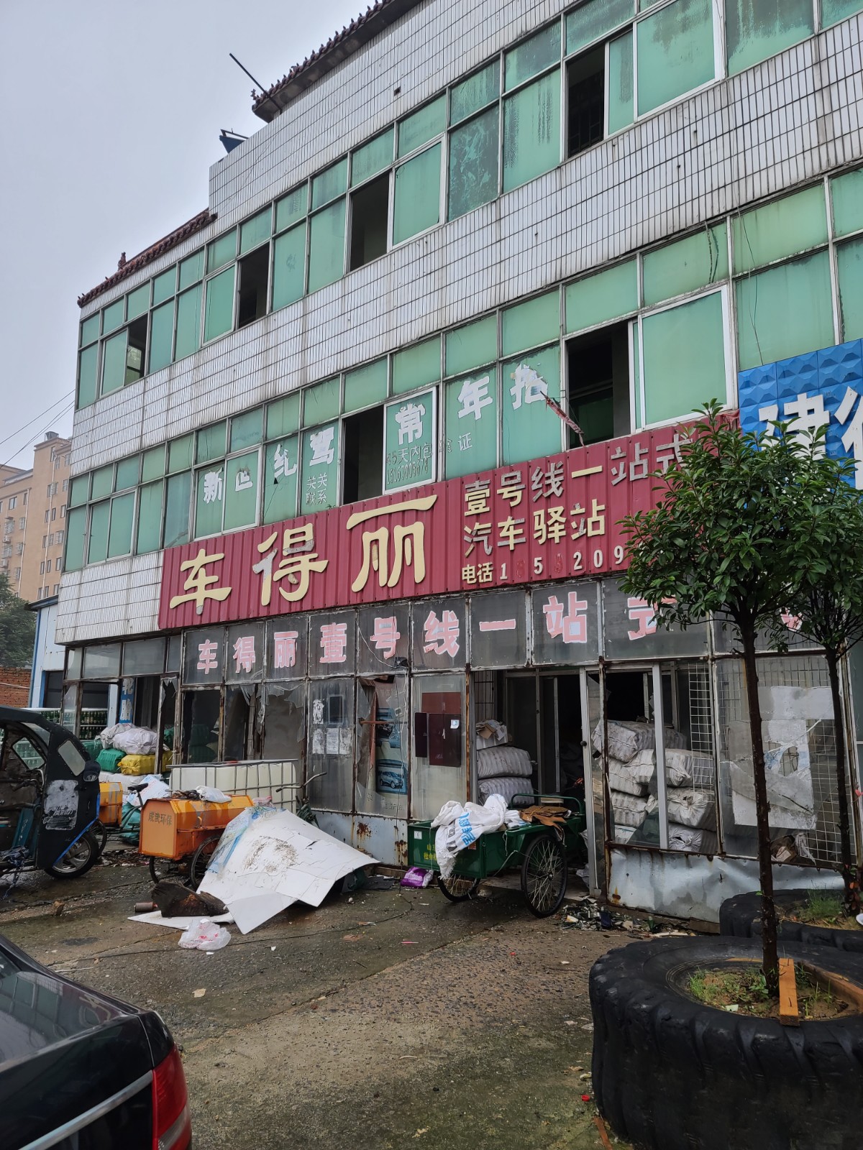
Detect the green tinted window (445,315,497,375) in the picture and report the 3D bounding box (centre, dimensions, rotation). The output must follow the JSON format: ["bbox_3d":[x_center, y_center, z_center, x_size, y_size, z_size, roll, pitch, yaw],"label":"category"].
[{"bbox_3d":[0.434,-2.444,8.894,0.712,0.477,0.080,-8,-14,41],"label":"green tinted window"}]

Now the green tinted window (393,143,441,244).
[{"bbox_3d":[-0.194,-4.838,10.559,0.825,1.038,0.080,-8,-13,41],"label":"green tinted window"}]

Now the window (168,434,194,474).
[{"bbox_3d":[-3.780,-1.824,12.603,0.693,0.474,0.090,-9,-13,40],"label":"window"}]

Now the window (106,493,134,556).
[{"bbox_3d":[-5.464,-0.871,14.613,0.798,1.046,0.080,-8,-13,41],"label":"window"}]

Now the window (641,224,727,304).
[{"bbox_3d":[2.238,-2.736,7.350,0.787,0.486,0.060,-8,-13,41],"label":"window"}]

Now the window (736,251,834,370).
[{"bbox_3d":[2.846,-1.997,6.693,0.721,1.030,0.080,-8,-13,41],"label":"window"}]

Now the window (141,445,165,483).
[{"bbox_3d":[-4.416,-1.757,13.213,0.661,0.480,0.060,-8,-13,41],"label":"window"}]

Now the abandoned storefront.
[{"bbox_3d":[-1.575,1.923,10.261,12.650,2.870,0.600,-8,-13,41],"label":"abandoned storefront"}]

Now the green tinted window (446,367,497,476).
[{"bbox_3d":[0.430,-1.595,8.779,0.706,1.062,0.080,-8,-13,41],"label":"green tinted window"}]

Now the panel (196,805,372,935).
[{"bbox_3d":[-1.471,2.629,7.618,1.400,0.760,1.700,-4,-11,24],"label":"panel"}]

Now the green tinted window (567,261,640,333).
[{"bbox_3d":[1.622,-2.650,7.941,0.765,0.484,0.090,-9,-13,40],"label":"green tinted window"}]

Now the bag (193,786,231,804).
[{"bbox_3d":[-2.270,2.279,8.600,0.320,0.160,0.250,8,-13,-39],"label":"bag"}]

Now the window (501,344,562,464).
[{"bbox_3d":[1.055,-1.816,8.890,0.761,1.151,0.080,-8,-13,41],"label":"window"}]

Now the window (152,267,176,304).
[{"bbox_3d":[-4.366,-4.737,13.613,0.718,0.405,0.080,-8,-13,41],"label":"window"}]

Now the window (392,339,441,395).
[{"bbox_3d":[-0.161,-2.365,9.478,0.743,0.466,0.090,-9,-13,40],"label":"window"}]

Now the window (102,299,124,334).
[{"bbox_3d":[-5.680,-4.629,14.850,0.736,0.499,0.060,-8,-13,41],"label":"window"}]

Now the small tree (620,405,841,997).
[{"bbox_3d":[1.244,0.455,3.423,0.878,2.381,0.878,0,-10,0],"label":"small tree"}]

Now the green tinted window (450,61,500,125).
[{"bbox_3d":[0.521,-5.844,10.093,0.779,0.445,0.080,-8,-13,41],"label":"green tinted window"}]

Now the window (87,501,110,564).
[{"bbox_3d":[-5.651,-0.736,14.159,0.656,1.022,0.060,-8,-13,41],"label":"window"}]

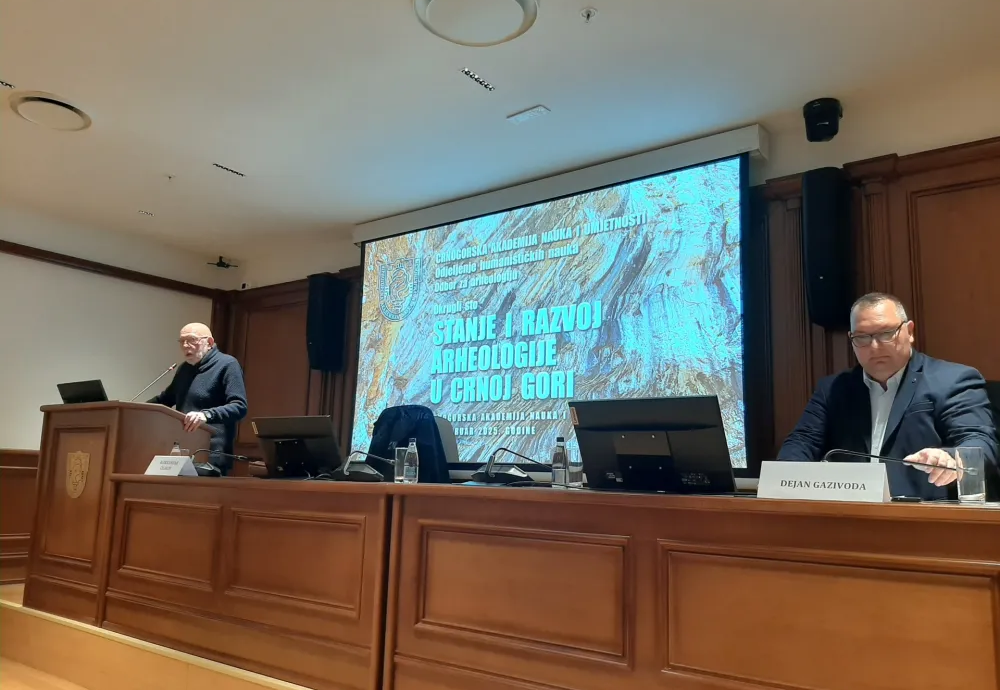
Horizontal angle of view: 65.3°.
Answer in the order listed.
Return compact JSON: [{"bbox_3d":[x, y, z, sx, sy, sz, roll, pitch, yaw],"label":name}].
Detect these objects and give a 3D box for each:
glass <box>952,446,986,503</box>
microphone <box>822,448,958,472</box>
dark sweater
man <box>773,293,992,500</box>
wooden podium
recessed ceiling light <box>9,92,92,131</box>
[{"bbox_3d":[1.153,0.321,1.908,0.061,0.138,0.061,-6,-11,37],"label":"glass"},{"bbox_3d":[1.051,0.326,2.067,0.360,0.100,0.030,-3,-10,24],"label":"microphone"},{"bbox_3d":[-1.765,0.356,4.638,0.610,0.720,0.440,-4,-11,31],"label":"dark sweater"},{"bbox_3d":[1.190,0.521,2.346,0.620,1.420,0.750,-5,-11,36],"label":"man"},{"bbox_3d":[-2.206,0.930,4.510,0.940,1.145,0.600,-6,-12,37],"label":"wooden podium"},{"bbox_3d":[-2.314,-1.195,4.022,0.400,0.050,0.400,1,-9,0],"label":"recessed ceiling light"}]

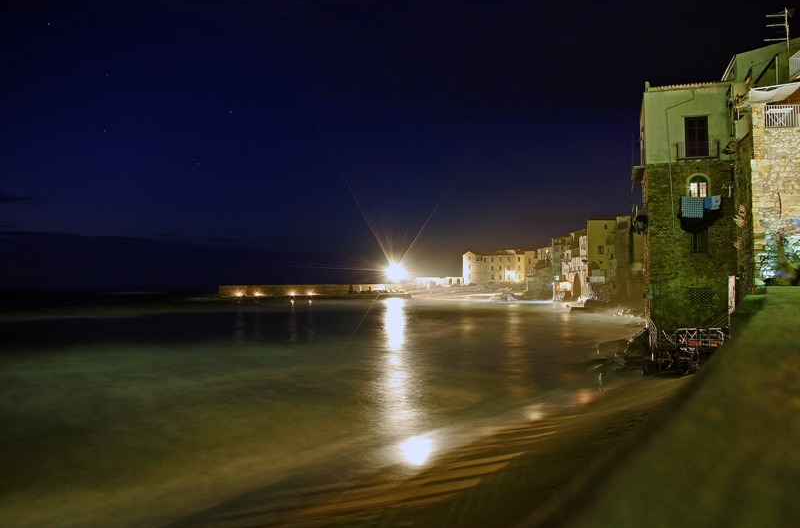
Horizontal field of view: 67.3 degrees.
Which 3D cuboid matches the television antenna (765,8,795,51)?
[{"bbox_3d":[21.157,-13.073,33.500,1.500,2.300,0.600,0,-2,3],"label":"television antenna"}]

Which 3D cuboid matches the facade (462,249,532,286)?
[{"bbox_3d":[42.349,1.303,261.000,30.000,15.500,12.000,-1,-2,9],"label":"facade"}]

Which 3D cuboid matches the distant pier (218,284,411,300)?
[{"bbox_3d":[-41.263,13.513,290.000,92.000,7.000,11.000,0,-2,0],"label":"distant pier"}]

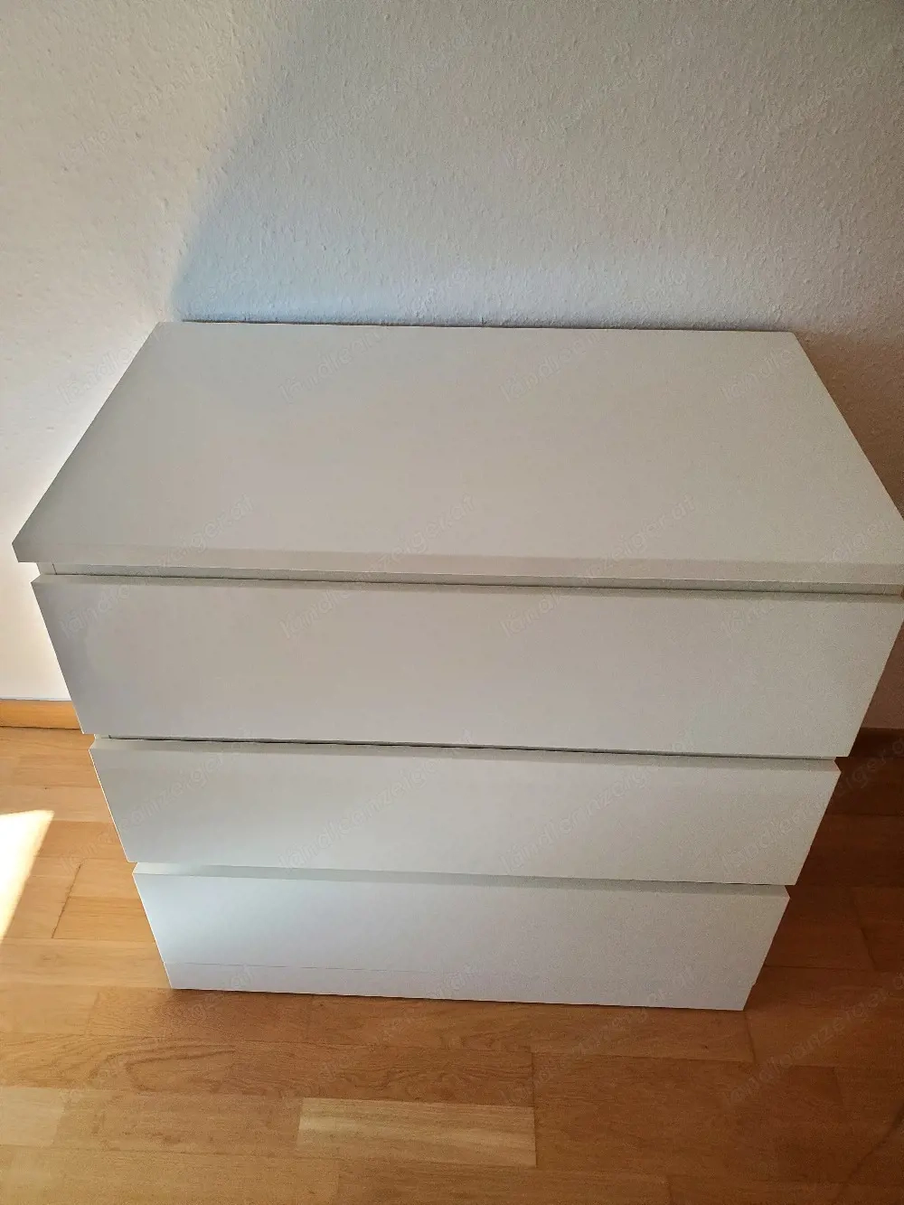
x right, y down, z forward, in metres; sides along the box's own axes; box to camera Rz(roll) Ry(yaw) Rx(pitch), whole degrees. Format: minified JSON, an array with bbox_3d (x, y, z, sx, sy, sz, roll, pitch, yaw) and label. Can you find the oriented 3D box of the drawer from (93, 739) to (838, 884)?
[{"bbox_3d":[0.018,0.107,1.193,0.800,0.205,0.440,2,39,1],"label":"drawer"}]

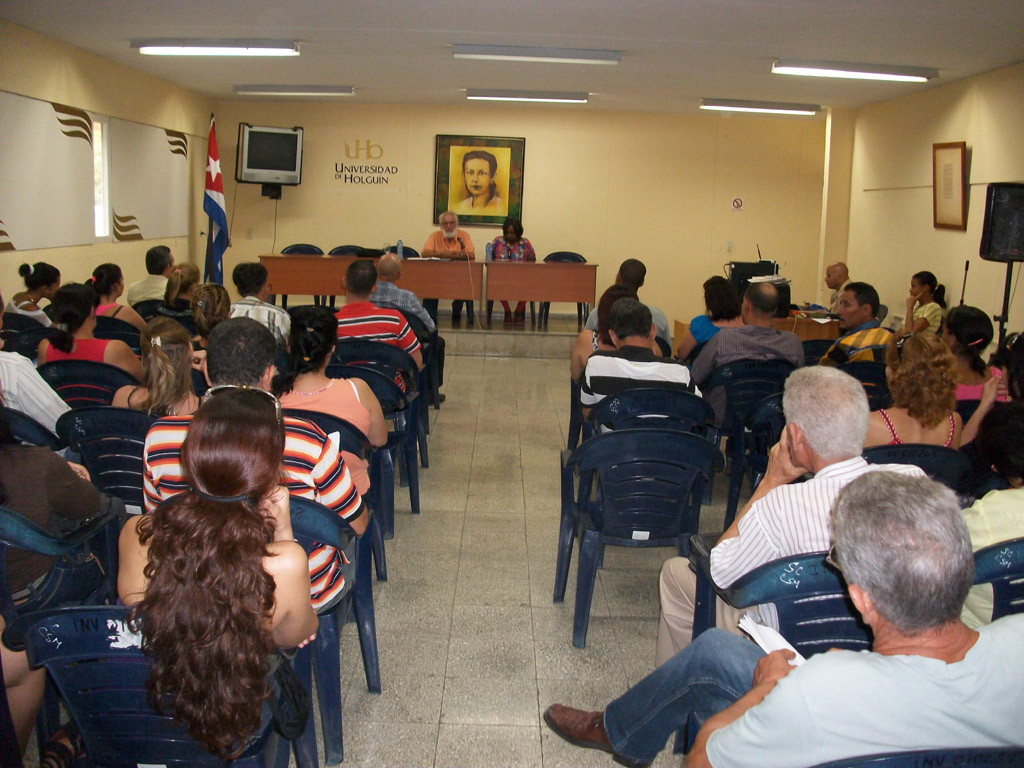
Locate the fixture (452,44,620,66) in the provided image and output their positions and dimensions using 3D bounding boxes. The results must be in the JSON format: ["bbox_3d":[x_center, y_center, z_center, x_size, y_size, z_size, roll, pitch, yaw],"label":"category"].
[{"bbox_3d":[0.189,-2.481,6.944,1.270,0.090,0.120,2,11,-1],"label":"fixture"}]

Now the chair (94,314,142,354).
[{"bbox_3d":[-2.577,-0.071,6.090,0.570,0.830,0.560,3,11,9],"label":"chair"}]

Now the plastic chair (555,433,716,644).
[{"bbox_3d":[0.466,0.516,3.498,0.570,0.830,0.560,2,11,-1],"label":"plastic chair"}]

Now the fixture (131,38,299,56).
[{"bbox_3d":[-2.151,-2.459,6.687,1.232,0.096,0.151,2,11,-1],"label":"fixture"}]

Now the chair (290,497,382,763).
[{"bbox_3d":[-0.694,0.616,2.684,0.570,0.830,0.560,2,11,2],"label":"chair"}]

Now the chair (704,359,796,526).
[{"bbox_3d":[1.283,0.227,5.180,0.570,0.830,0.560,2,11,-1],"label":"chair"}]

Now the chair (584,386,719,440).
[{"bbox_3d":[0.587,0.376,4.266,0.570,0.830,0.560,2,11,-1],"label":"chair"}]

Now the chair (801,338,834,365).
[{"bbox_3d":[1.903,0.093,5.994,0.570,0.830,0.560,2,11,-1],"label":"chair"}]

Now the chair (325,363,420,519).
[{"bbox_3d":[-0.744,0.287,4.433,0.570,0.830,0.560,2,11,3],"label":"chair"}]

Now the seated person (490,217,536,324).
[{"bbox_3d":[-0.010,-1.282,10.465,0.505,1.232,0.707,2,11,-1],"label":"seated person"}]

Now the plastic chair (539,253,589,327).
[{"bbox_3d":[0.589,-1.074,10.509,0.565,0.823,0.535,2,11,-1],"label":"plastic chair"}]

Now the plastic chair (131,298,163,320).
[{"bbox_3d":[-2.640,-0.260,7.164,0.570,0.830,0.560,2,11,-1],"label":"plastic chair"}]

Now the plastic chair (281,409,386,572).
[{"bbox_3d":[-0.792,0.448,3.567,0.570,0.830,0.560,2,11,2],"label":"plastic chair"}]

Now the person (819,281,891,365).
[{"bbox_3d":[1.834,0.014,5.156,0.500,1.230,0.760,-1,11,-14],"label":"person"}]

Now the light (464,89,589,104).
[{"bbox_3d":[0.157,-2.893,9.202,1.232,0.096,0.151,2,11,-1],"label":"light"}]

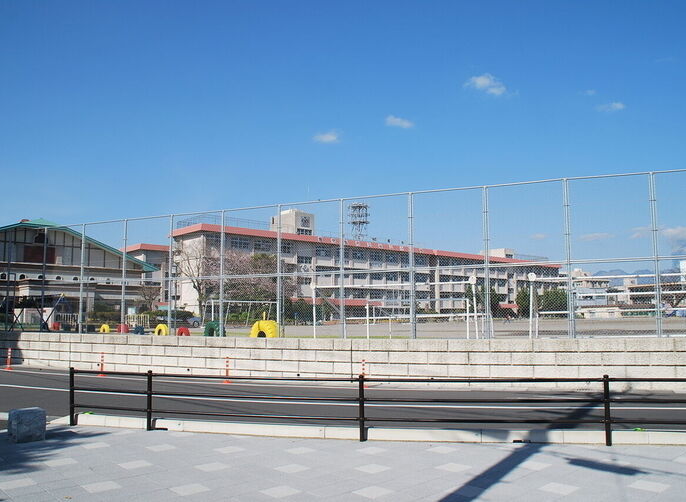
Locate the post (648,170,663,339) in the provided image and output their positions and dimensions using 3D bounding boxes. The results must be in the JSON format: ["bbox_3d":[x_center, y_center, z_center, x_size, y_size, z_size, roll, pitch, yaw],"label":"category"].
[{"bbox_3d":[7.390,0.100,13.300,0.120,3.950,0.120,-2,-6,16],"label":"post"}]

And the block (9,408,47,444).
[{"bbox_3d":[-4.120,2.280,7.390,0.350,0.400,0.350,5,-8,-42],"label":"block"}]

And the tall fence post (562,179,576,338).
[{"bbox_3d":[5.560,0.190,13.830,0.120,3.950,0.120,-2,-6,17],"label":"tall fence post"}]

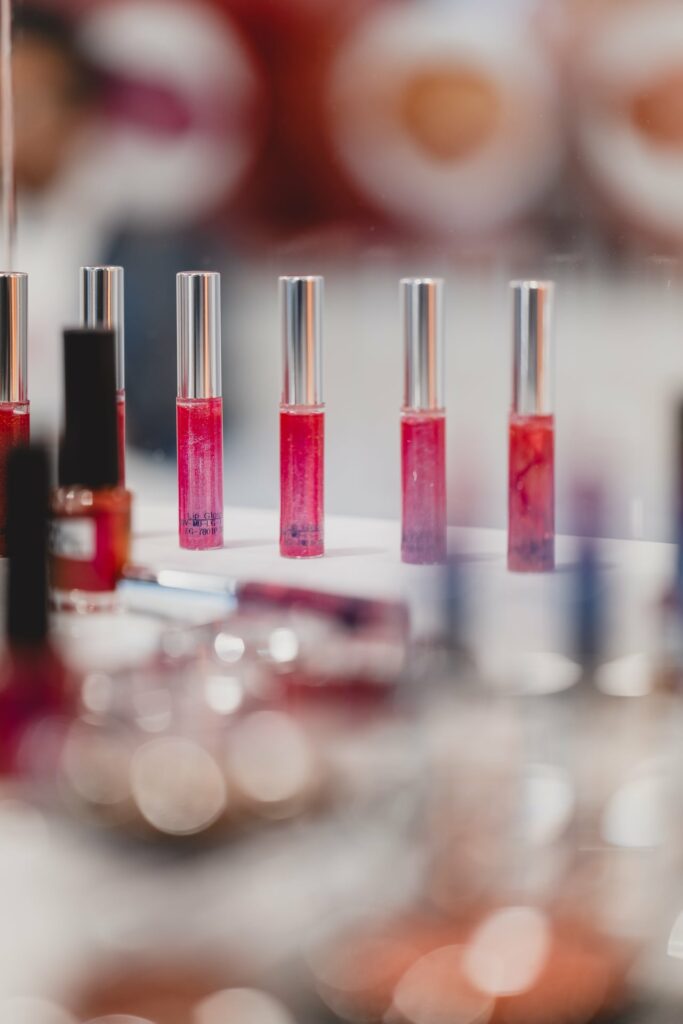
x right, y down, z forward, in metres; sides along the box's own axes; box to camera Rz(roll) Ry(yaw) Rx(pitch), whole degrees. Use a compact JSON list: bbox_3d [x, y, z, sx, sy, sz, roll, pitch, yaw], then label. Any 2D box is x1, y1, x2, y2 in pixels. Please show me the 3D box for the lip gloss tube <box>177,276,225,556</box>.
[{"bbox_3d":[-0.048,-0.035,0.730,0.015,0.094,0.015,-2,10,-14],"label":"lip gloss tube"}]

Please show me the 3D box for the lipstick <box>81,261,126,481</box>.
[{"bbox_3d":[-0.083,-0.039,0.752,0.015,0.094,0.015,-1,9,-6],"label":"lipstick"}]

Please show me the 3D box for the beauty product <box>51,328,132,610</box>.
[{"bbox_3d":[-0.076,-0.013,0.639,0.024,0.081,0.024,0,9,0],"label":"beauty product"}]

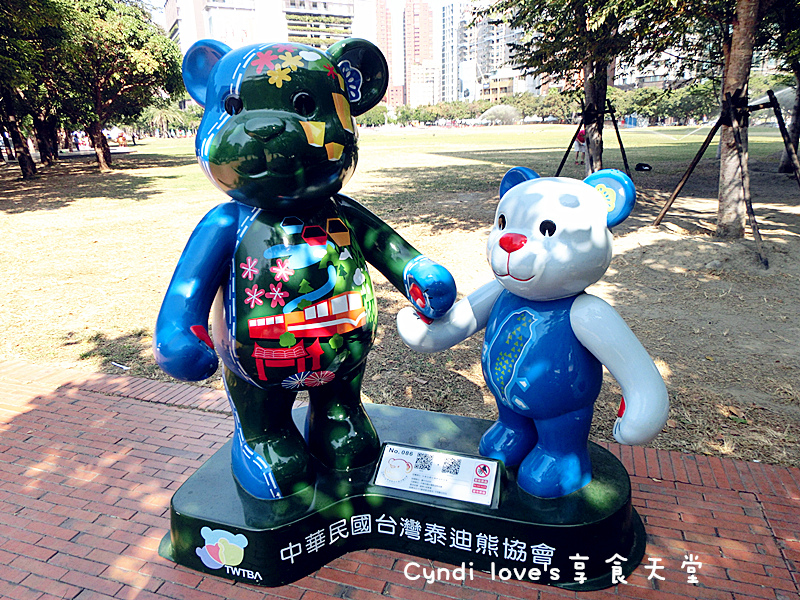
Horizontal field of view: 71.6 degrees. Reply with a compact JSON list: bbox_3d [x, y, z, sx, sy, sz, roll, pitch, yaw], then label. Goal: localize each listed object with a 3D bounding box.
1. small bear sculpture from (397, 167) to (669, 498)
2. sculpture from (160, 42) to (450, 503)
[{"bbox_3d":[0.469,0.081,2.032,0.960,1.095,0.500,15,23,41],"label":"small bear sculpture"},{"bbox_3d":[-0.327,-0.109,2.009,1.060,1.505,0.580,-6,18,-14],"label":"sculpture"}]

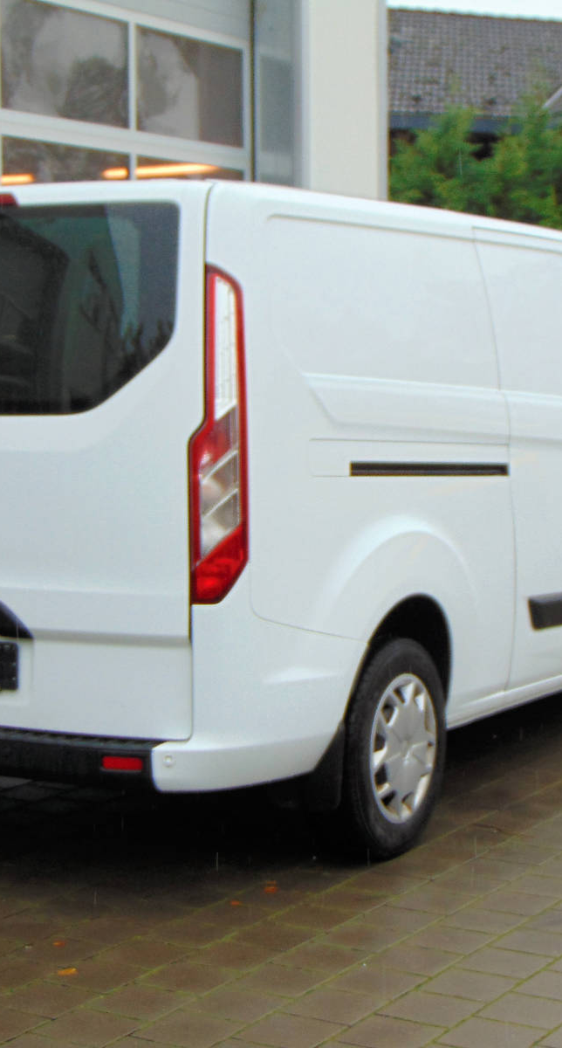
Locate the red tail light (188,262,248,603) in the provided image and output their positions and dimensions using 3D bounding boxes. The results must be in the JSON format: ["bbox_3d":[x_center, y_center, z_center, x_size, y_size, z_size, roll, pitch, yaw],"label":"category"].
[{"bbox_3d":[-0.150,-0.234,5.356,0.145,0.890,0.175,2,5,30],"label":"red tail light"}]

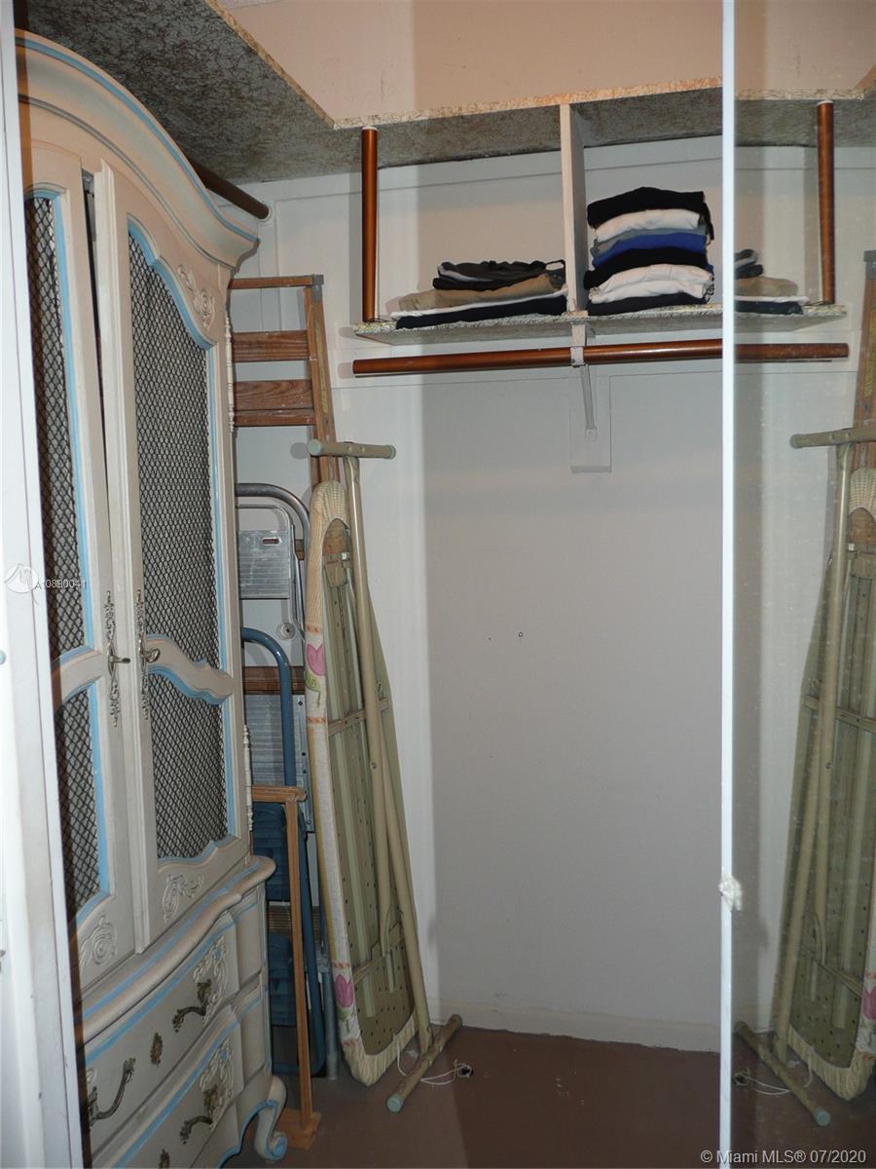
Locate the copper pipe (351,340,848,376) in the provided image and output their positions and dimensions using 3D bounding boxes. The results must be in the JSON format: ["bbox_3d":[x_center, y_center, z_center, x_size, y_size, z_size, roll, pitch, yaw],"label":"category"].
[{"bbox_3d":[0.341,-0.489,2.058,1.064,0.034,0.034,-1,4,6],"label":"copper pipe"}]

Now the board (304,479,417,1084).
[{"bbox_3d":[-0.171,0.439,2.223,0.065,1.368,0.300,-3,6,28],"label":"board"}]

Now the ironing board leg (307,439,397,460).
[{"bbox_3d":[-0.189,-0.302,2.135,0.030,0.030,0.287,1,5,30],"label":"ironing board leg"}]

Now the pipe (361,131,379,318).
[{"bbox_3d":[-0.147,-0.772,2.039,0.033,0.402,0.033,2,7,13],"label":"pipe"}]

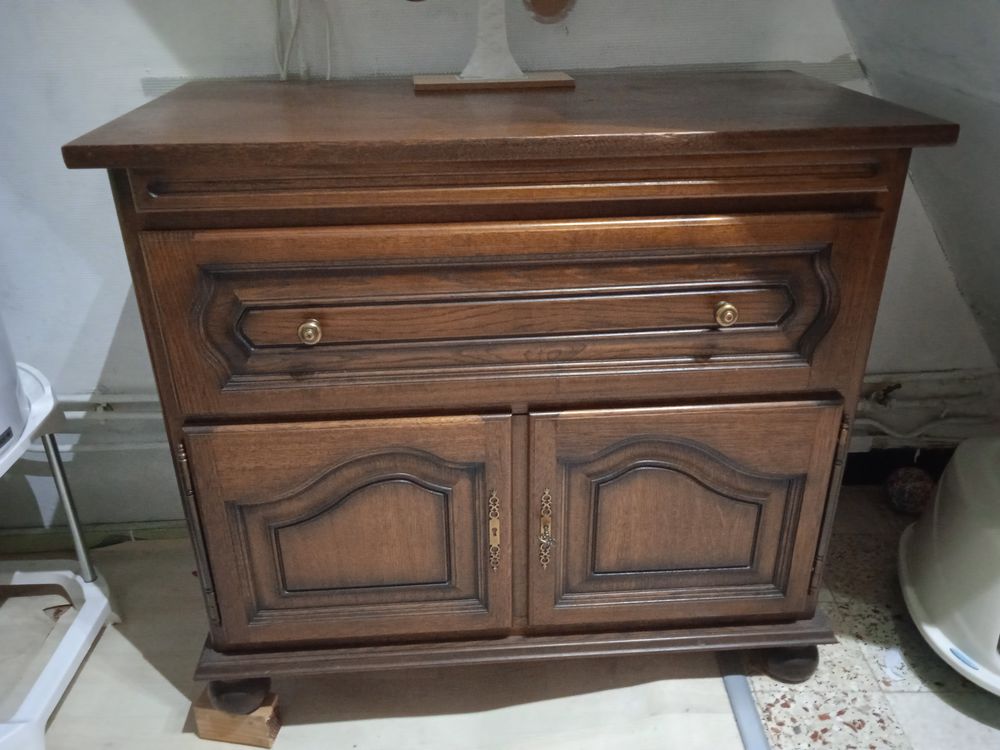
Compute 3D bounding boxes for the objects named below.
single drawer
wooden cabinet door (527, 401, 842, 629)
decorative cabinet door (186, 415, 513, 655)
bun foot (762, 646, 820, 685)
[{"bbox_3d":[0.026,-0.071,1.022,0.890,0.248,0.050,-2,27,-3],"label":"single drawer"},{"bbox_3d":[0.259,0.211,1.197,0.432,0.380,0.028,-2,27,-3],"label":"wooden cabinet door"},{"bbox_3d":[-0.200,0.229,1.174,0.435,0.380,0.026,-2,27,-3],"label":"decorative cabinet door"},{"bbox_3d":[0.473,0.456,1.325,0.096,0.077,0.096,-2,27,-3],"label":"bun foot"}]

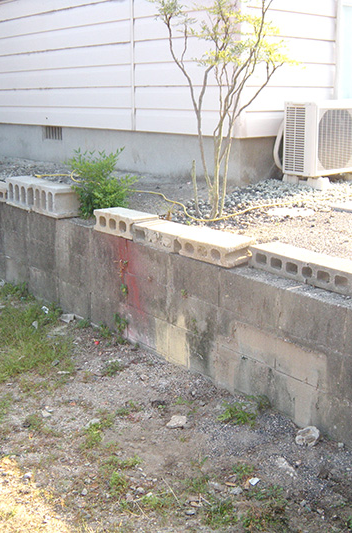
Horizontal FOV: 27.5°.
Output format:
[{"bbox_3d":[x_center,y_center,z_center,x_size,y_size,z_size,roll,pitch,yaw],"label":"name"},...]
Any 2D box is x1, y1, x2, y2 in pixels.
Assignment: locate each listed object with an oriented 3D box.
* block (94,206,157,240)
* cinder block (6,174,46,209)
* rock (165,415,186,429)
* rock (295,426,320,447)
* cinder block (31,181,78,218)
[{"bbox_3d":[-0.303,-0.265,4.381,0.190,0.117,0.390,-12,18,-40],"label":"block"},{"bbox_3d":[-1.100,-0.549,5.395,0.190,0.190,0.390,-11,18,-38],"label":"cinder block"},{"bbox_3d":[0.003,0.707,3.265,0.095,0.035,0.070,0,14,0],"label":"rock"},{"bbox_3d":[0.569,0.735,3.105,0.098,0.065,0.080,0,14,0],"label":"rock"},{"bbox_3d":[-0.859,-0.474,5.098,0.190,0.190,0.390,-11,18,-36],"label":"cinder block"}]

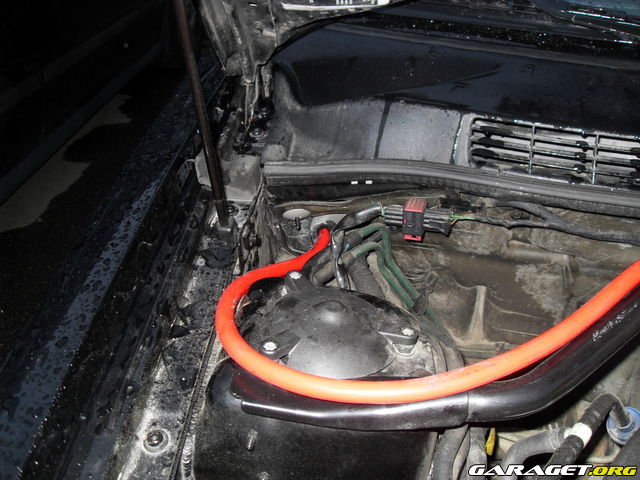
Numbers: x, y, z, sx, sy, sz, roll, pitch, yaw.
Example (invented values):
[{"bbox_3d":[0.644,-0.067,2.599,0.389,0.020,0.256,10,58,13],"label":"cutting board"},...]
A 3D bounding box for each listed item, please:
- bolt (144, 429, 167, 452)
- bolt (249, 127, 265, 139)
[{"bbox_3d":[-0.130,0.158,0.510,0.018,0.010,0.018,0,43,0],"label":"bolt"},{"bbox_3d":[-0.090,-0.153,0.920,0.021,0.011,0.021,0,40,0],"label":"bolt"}]

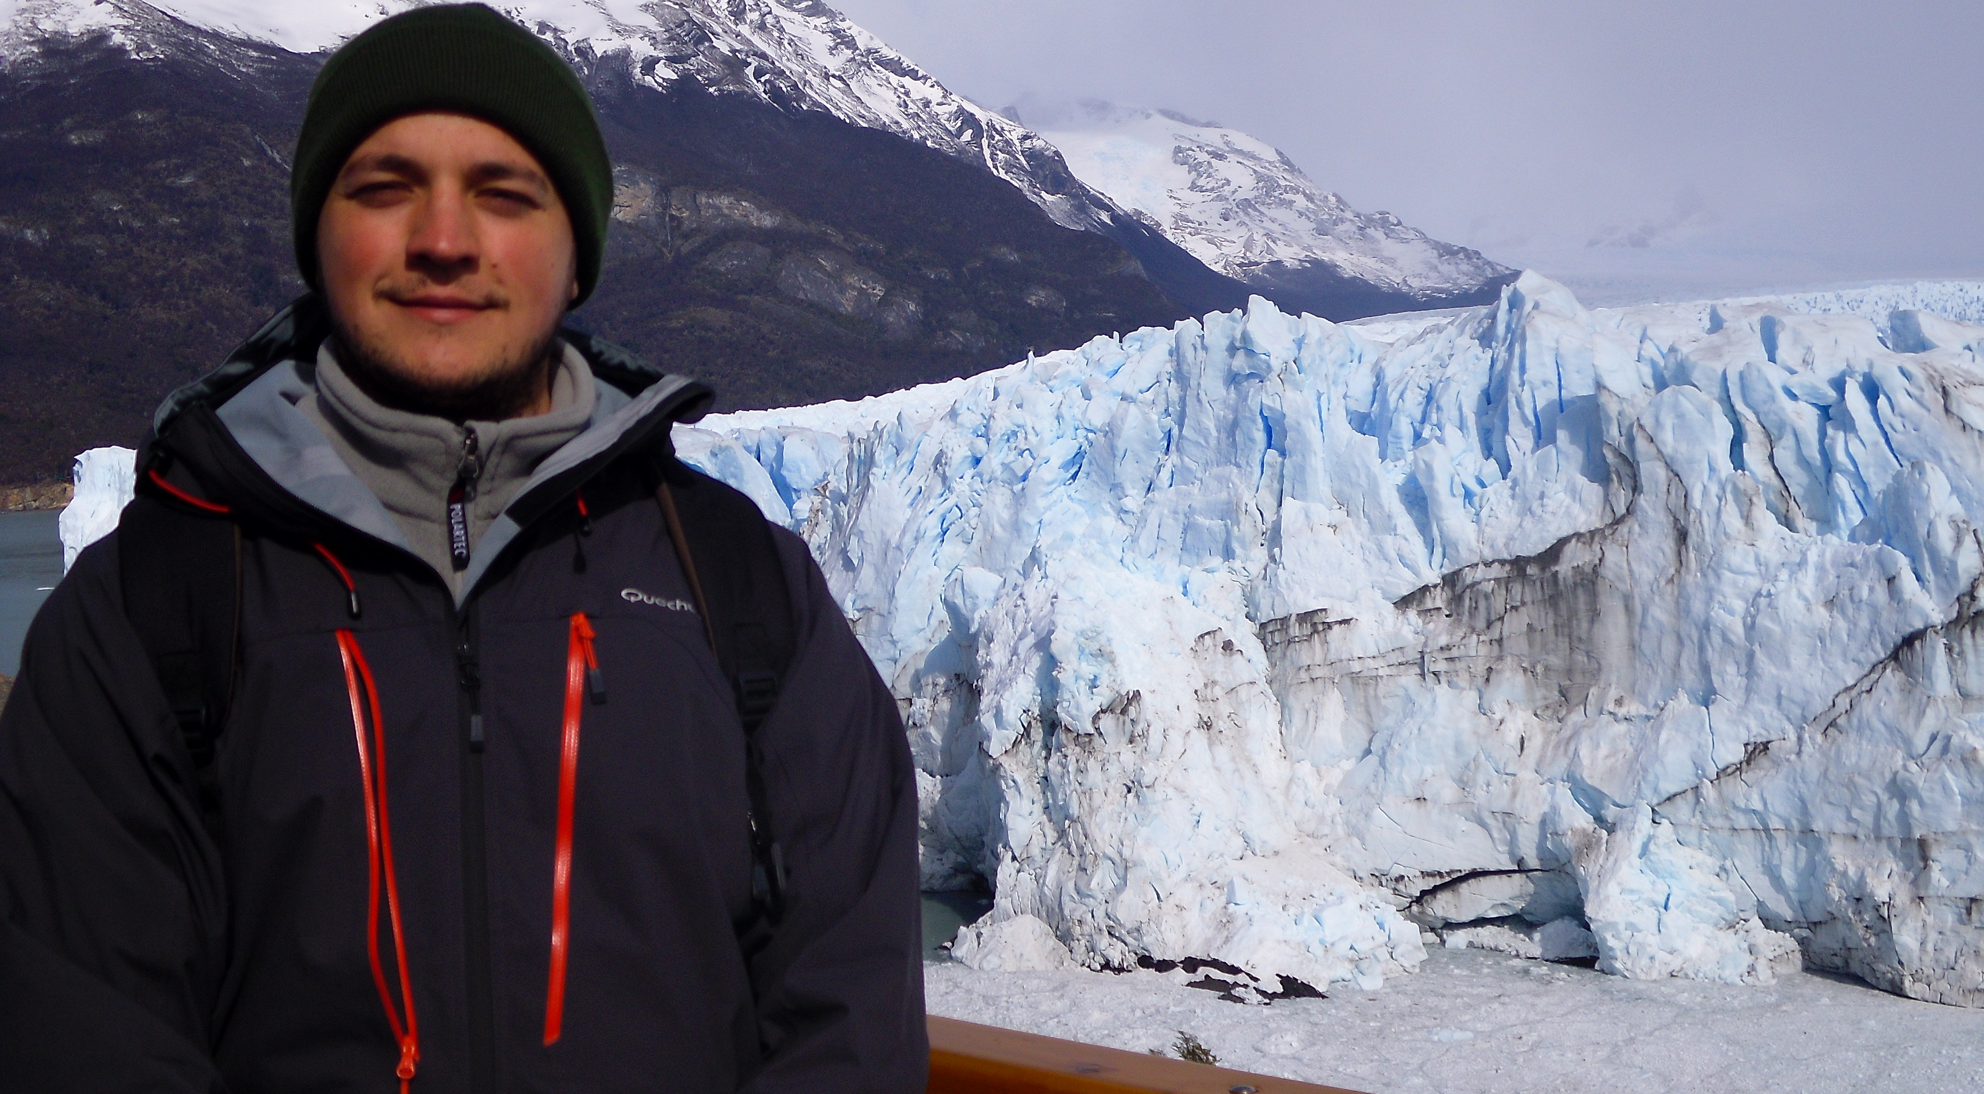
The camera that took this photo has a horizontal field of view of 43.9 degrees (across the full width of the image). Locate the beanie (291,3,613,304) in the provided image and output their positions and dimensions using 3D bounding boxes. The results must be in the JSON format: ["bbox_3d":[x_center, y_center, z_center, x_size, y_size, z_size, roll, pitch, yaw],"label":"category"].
[{"bbox_3d":[-0.304,-0.213,1.385,0.178,0.178,0.218,-3,2,-9],"label":"beanie"}]

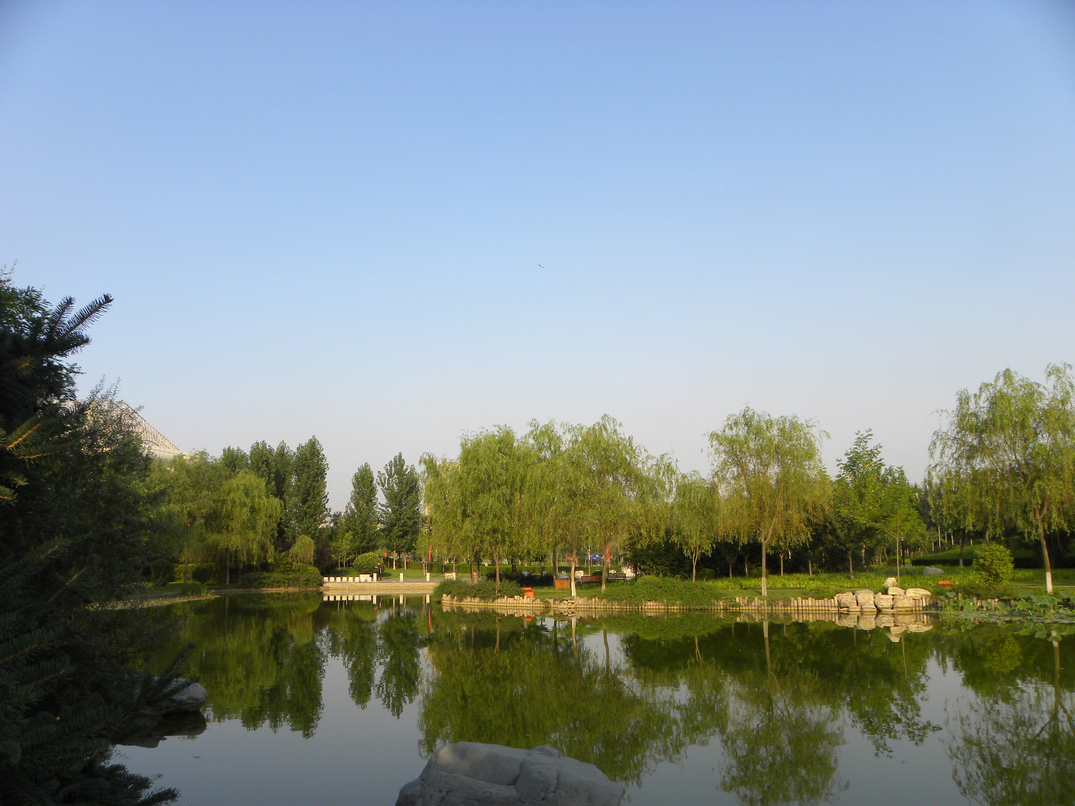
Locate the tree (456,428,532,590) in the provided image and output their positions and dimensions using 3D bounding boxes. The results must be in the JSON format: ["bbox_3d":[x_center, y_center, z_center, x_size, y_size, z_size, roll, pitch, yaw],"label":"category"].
[{"bbox_3d":[-2.780,6.566,50.075,4.780,10.290,4.780,0,-11,-3],"label":"tree"}]

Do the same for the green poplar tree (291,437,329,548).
[{"bbox_3d":[-28.010,12.505,99.603,4.590,16.790,4.590,3,-11,-15],"label":"green poplar tree"}]

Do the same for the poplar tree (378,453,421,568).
[{"bbox_3d":[-15.823,12.368,92.476,4.810,13.380,4.570,1,-11,-10],"label":"poplar tree"}]

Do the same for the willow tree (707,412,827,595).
[{"bbox_3d":[12.293,5.066,42.976,6.390,9.920,6.200,-4,-11,16],"label":"willow tree"}]

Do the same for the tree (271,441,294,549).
[{"bbox_3d":[-30.557,12.307,96.955,3.100,15.780,3.100,3,-11,-17],"label":"tree"}]

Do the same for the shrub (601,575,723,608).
[{"bbox_3d":[6.634,10.348,44.426,6.700,1.670,3.000,-4,-11,17],"label":"shrub"}]

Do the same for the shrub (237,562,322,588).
[{"bbox_3d":[-24.980,16.745,78.547,7.950,2.480,4.000,3,-11,-17],"label":"shrub"}]

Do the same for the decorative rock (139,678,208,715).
[{"bbox_3d":[-6.460,5.158,14.326,1.220,0.500,0.980,4,-12,-23],"label":"decorative rock"}]

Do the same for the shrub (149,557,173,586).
[{"bbox_3d":[-35.021,15.689,75.072,2.190,2.520,2.080,4,-12,-24],"label":"shrub"}]

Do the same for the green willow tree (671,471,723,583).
[{"bbox_3d":[8.585,6.891,43.326,2.700,6.550,2.620,-3,-11,11],"label":"green willow tree"}]

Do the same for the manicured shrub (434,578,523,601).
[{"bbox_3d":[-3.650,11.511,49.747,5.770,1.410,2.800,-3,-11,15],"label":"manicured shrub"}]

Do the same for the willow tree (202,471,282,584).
[{"bbox_3d":[-28.175,11.876,77.227,7.250,10.840,7.250,3,-12,-19],"label":"willow tree"}]

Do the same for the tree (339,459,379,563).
[{"bbox_3d":[-20.305,12.915,92.298,4.300,12.340,3.960,2,-11,-12],"label":"tree"}]

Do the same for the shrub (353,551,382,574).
[{"bbox_3d":[-17.357,16.328,82.633,2.950,2.280,2.950,2,-11,-12],"label":"shrub"}]

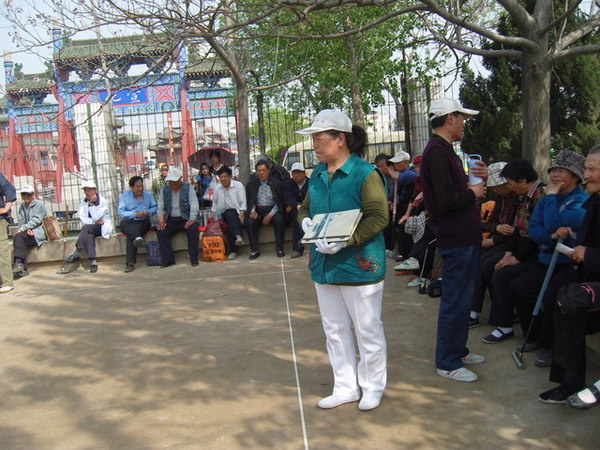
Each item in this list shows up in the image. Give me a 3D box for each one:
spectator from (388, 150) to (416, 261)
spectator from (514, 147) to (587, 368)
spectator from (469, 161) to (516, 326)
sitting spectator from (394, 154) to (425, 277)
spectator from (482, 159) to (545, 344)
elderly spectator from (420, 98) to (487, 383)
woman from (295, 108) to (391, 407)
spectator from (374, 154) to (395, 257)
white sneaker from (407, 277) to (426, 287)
[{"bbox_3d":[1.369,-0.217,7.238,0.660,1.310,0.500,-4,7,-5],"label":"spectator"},{"bbox_3d":[1.706,0.189,3.845,0.640,1.290,0.500,-9,9,-35],"label":"spectator"},{"bbox_3d":[1.582,0.129,4.602,0.640,1.240,0.500,-7,8,-25],"label":"spectator"},{"bbox_3d":[1.377,-0.093,6.347,0.660,1.280,0.500,-5,7,-10],"label":"sitting spectator"},{"bbox_3d":[1.574,0.170,4.194,0.660,1.260,0.500,-6,7,-16],"label":"spectator"},{"bbox_3d":[0.956,0.069,3.613,0.420,1.680,0.480,-3,7,8],"label":"elderly spectator"},{"bbox_3d":[0.253,0.187,3.249,0.400,1.625,0.500,-10,9,-42],"label":"woman"},{"bbox_3d":[1.187,-0.237,7.537,0.660,1.300,0.500,-7,8,-28],"label":"spectator"},{"bbox_3d":[1.203,0.557,5.982,0.265,0.105,0.100,-5,7,-8],"label":"white sneaker"}]

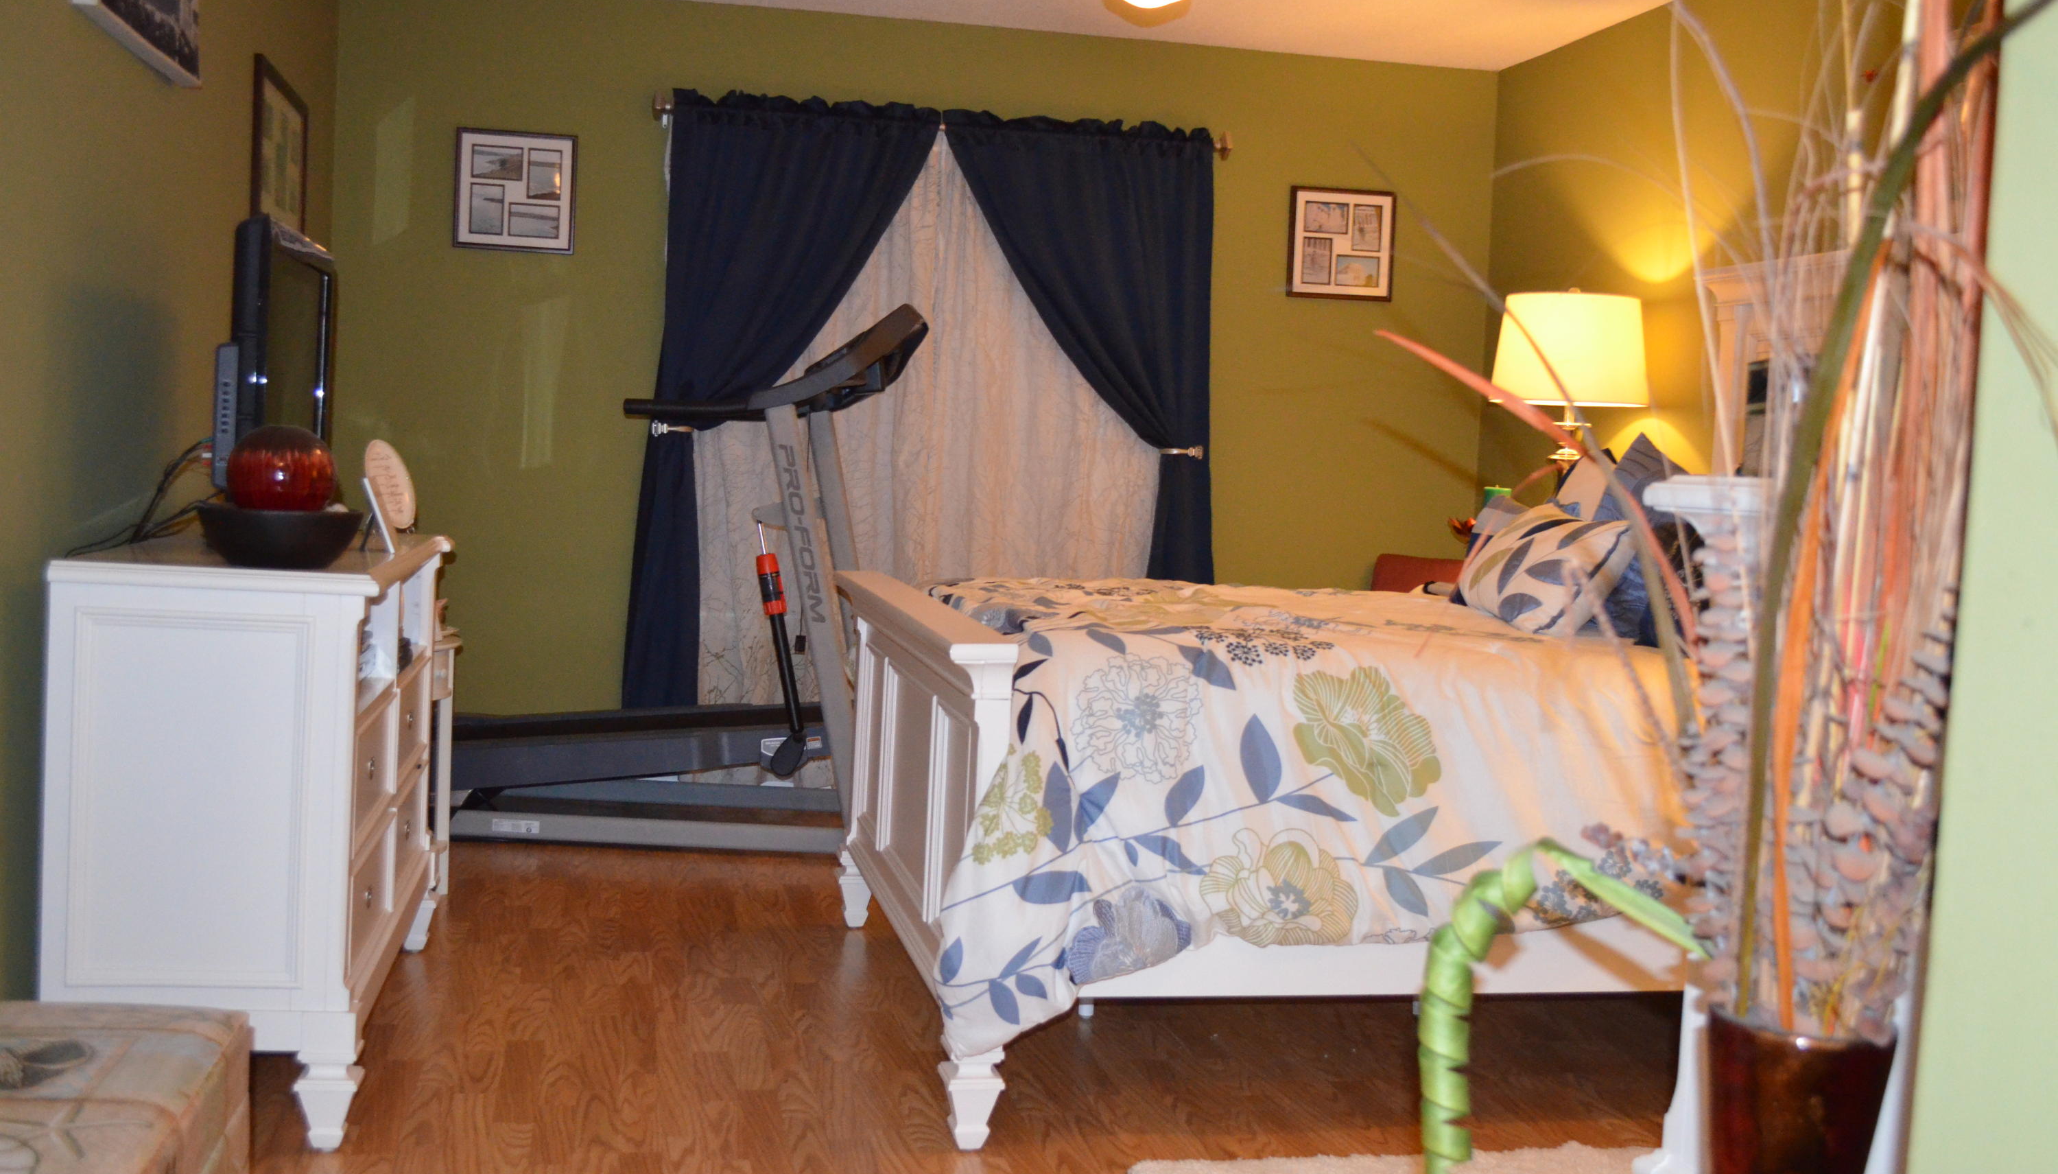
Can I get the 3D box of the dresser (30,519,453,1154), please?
[{"bbox_3d":[-1.347,0.367,3.690,0.475,0.880,1.347,2,4,-12],"label":"dresser"}]

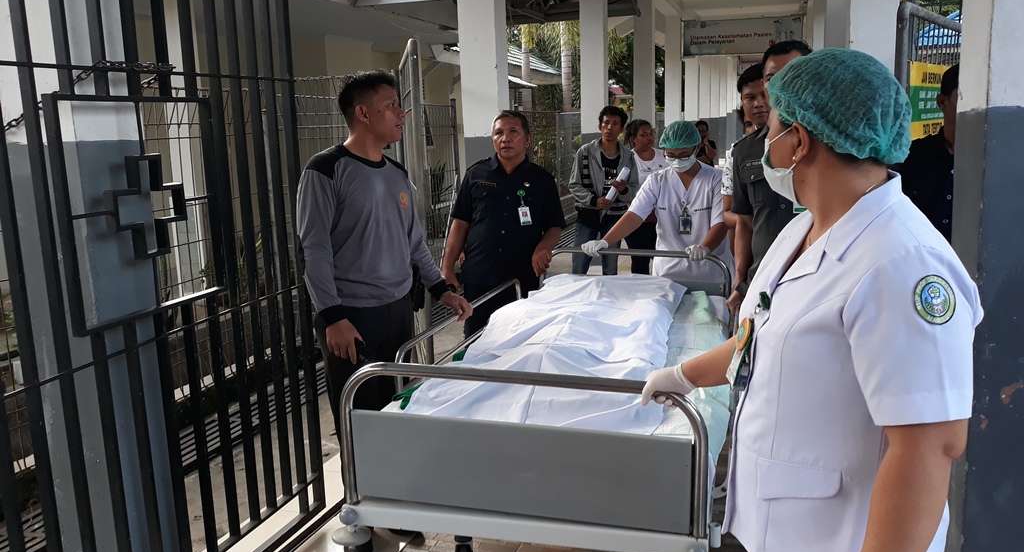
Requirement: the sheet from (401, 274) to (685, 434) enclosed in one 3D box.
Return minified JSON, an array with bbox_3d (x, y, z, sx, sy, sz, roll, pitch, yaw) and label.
[{"bbox_3d":[0.310,0.206,3.379,0.840,0.220,1.880,1,12,18],"label":"sheet"}]

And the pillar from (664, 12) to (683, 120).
[{"bbox_3d":[3.294,-3.479,16.230,0.280,3.420,0.270,1,12,18],"label":"pillar"}]

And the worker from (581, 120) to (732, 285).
[{"bbox_3d":[0.848,-0.135,4.601,0.780,1.500,0.500,1,11,15],"label":"worker"}]

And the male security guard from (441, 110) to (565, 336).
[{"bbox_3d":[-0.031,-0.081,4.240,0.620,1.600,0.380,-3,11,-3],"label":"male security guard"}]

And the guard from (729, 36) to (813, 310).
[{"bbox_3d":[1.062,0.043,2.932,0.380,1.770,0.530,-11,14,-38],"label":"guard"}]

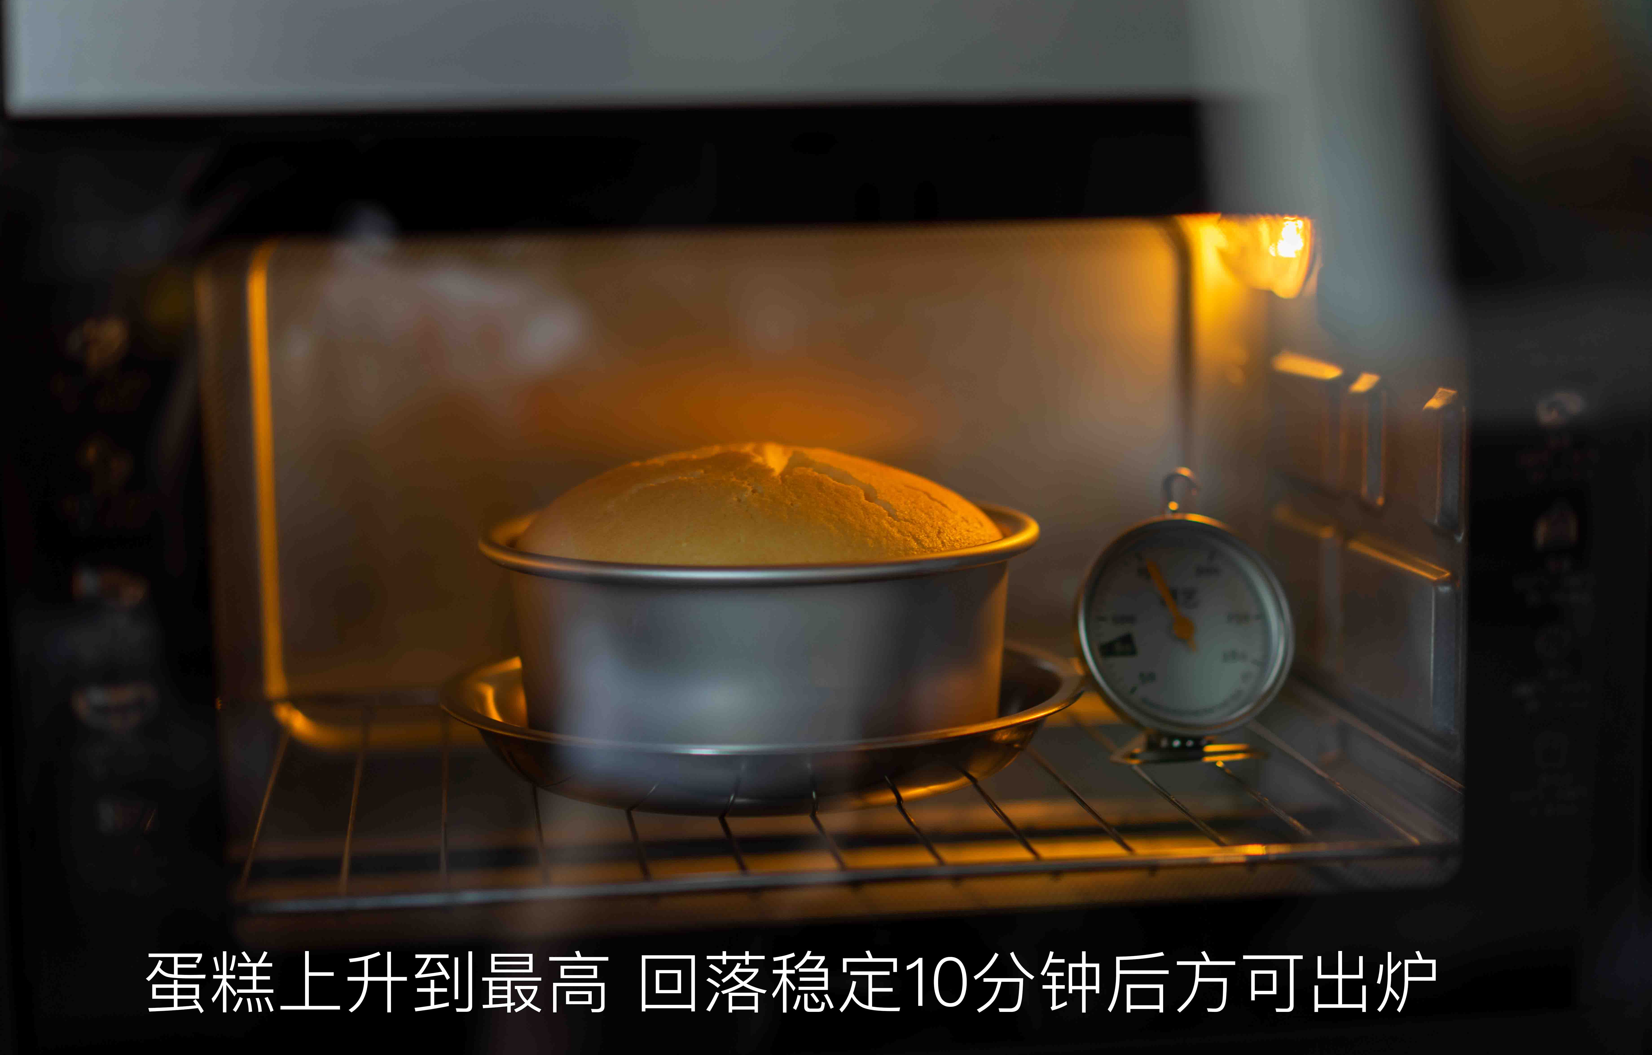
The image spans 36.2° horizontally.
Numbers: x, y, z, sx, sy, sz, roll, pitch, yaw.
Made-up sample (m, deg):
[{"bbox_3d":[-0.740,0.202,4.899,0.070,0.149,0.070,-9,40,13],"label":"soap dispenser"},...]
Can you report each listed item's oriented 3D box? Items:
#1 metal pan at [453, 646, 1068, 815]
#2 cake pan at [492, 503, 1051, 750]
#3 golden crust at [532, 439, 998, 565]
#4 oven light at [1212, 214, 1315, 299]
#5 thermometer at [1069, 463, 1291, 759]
[{"bbox_3d":[-0.020,0.059,0.780,0.199,0.026,0.199,-2,8,-8],"label":"metal pan"},{"bbox_3d":[-0.019,0.034,0.777,0.171,0.070,0.171,-2,8,-8],"label":"cake pan"},{"bbox_3d":[-0.020,-0.010,0.771,0.150,0.034,0.150,-2,8,-8],"label":"golden crust"},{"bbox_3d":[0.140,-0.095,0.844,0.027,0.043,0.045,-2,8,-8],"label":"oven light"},{"bbox_3d":[0.108,0.025,0.780,0.067,0.089,0.034,-2,8,-8],"label":"thermometer"}]

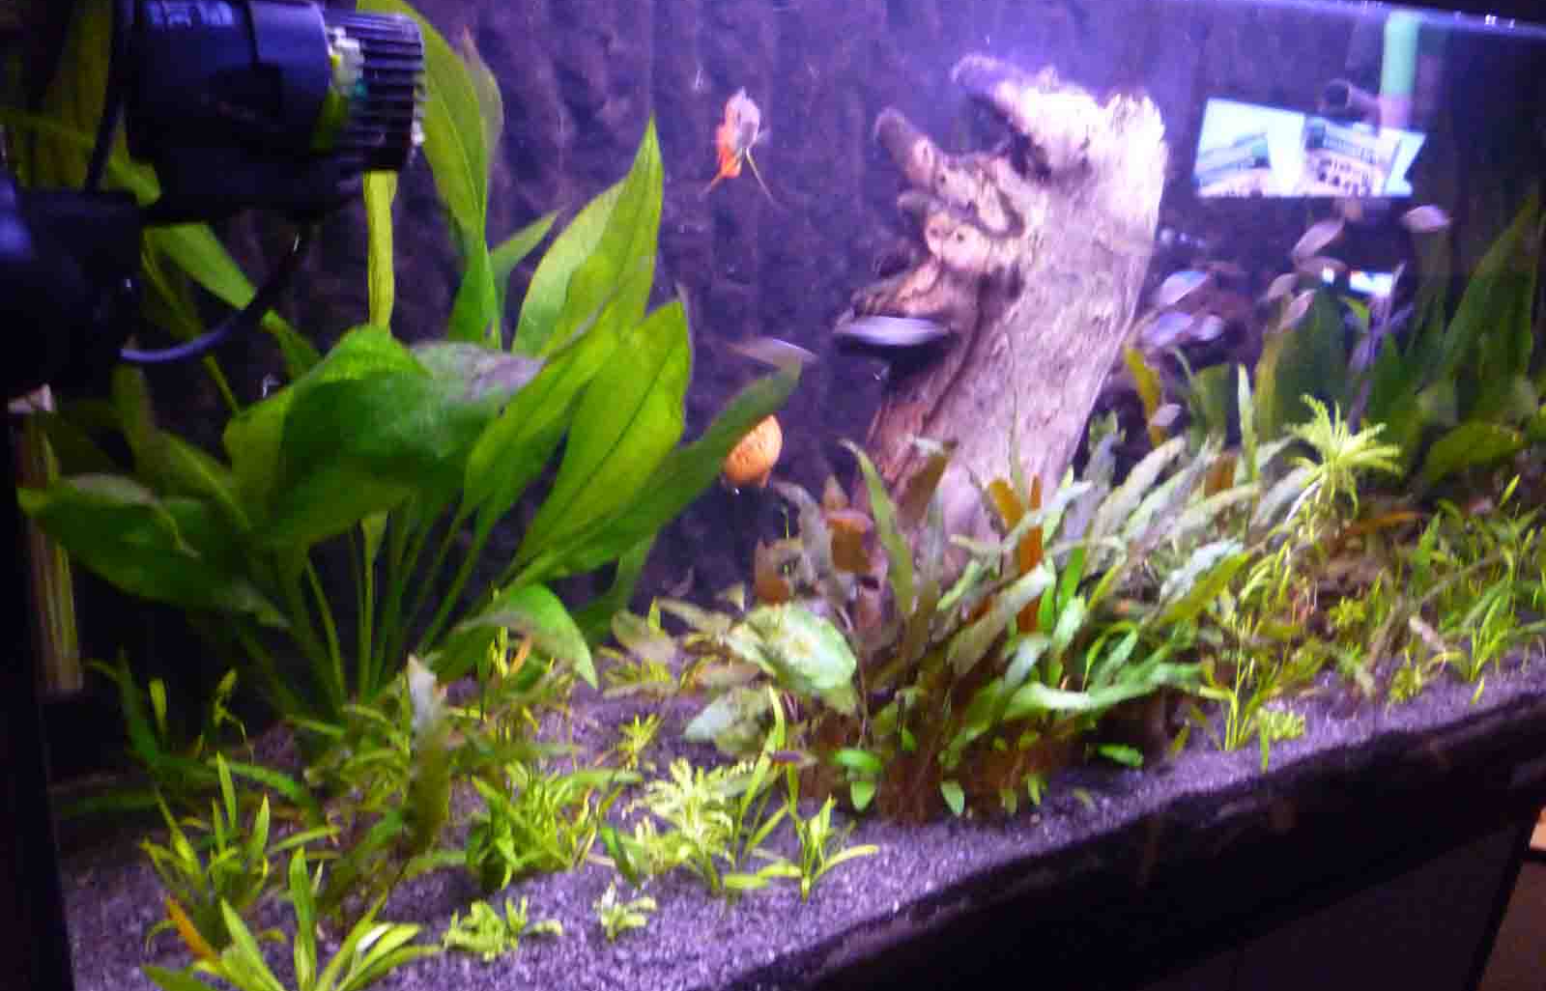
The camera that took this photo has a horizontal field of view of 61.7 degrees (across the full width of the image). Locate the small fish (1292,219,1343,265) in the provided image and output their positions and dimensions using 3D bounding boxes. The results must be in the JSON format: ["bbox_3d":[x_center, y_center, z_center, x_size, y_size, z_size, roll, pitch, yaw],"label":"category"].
[{"bbox_3d":[0.437,-0.205,1.040,0.057,0.018,0.010,-40,36,-15],"label":"small fish"}]

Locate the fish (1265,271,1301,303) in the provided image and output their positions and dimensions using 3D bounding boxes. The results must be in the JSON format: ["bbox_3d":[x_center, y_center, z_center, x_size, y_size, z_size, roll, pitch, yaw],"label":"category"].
[{"bbox_3d":[0.405,-0.166,1.030,0.037,0.013,0.007,-36,34,-15],"label":"fish"}]

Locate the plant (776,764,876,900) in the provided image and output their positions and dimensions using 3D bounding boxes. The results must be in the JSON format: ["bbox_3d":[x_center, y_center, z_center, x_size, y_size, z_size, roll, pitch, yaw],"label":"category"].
[{"bbox_3d":[0.031,0.192,0.732,0.056,0.068,0.050,5,19,0],"label":"plant"}]

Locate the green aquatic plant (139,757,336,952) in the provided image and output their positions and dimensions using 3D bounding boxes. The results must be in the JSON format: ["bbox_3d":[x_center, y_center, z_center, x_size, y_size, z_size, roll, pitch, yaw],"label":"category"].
[{"bbox_3d":[-0.279,0.186,0.683,0.090,0.088,0.075,5,19,0],"label":"green aquatic plant"}]

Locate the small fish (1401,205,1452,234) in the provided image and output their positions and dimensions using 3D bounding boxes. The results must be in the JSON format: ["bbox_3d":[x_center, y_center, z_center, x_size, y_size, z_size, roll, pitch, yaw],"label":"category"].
[{"bbox_3d":[0.540,-0.228,1.070,0.047,0.018,0.009,-3,21,-18],"label":"small fish"}]

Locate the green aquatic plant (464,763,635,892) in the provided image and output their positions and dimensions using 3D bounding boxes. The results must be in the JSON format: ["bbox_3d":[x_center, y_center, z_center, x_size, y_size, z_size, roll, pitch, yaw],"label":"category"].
[{"bbox_3d":[-0.128,0.186,0.751,0.093,0.057,0.075,5,19,0],"label":"green aquatic plant"}]

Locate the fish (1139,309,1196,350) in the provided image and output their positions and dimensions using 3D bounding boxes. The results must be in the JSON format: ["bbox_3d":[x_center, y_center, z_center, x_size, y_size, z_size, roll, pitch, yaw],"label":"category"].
[{"bbox_3d":[0.304,-0.128,1.000,0.055,0.018,0.010,-28,29,-15],"label":"fish"}]

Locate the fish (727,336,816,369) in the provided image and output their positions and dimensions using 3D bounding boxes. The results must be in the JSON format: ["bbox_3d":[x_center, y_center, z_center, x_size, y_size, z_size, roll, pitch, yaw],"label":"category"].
[{"bbox_3d":[-0.001,-0.101,0.920,0.069,0.015,0.012,12,17,-15],"label":"fish"}]

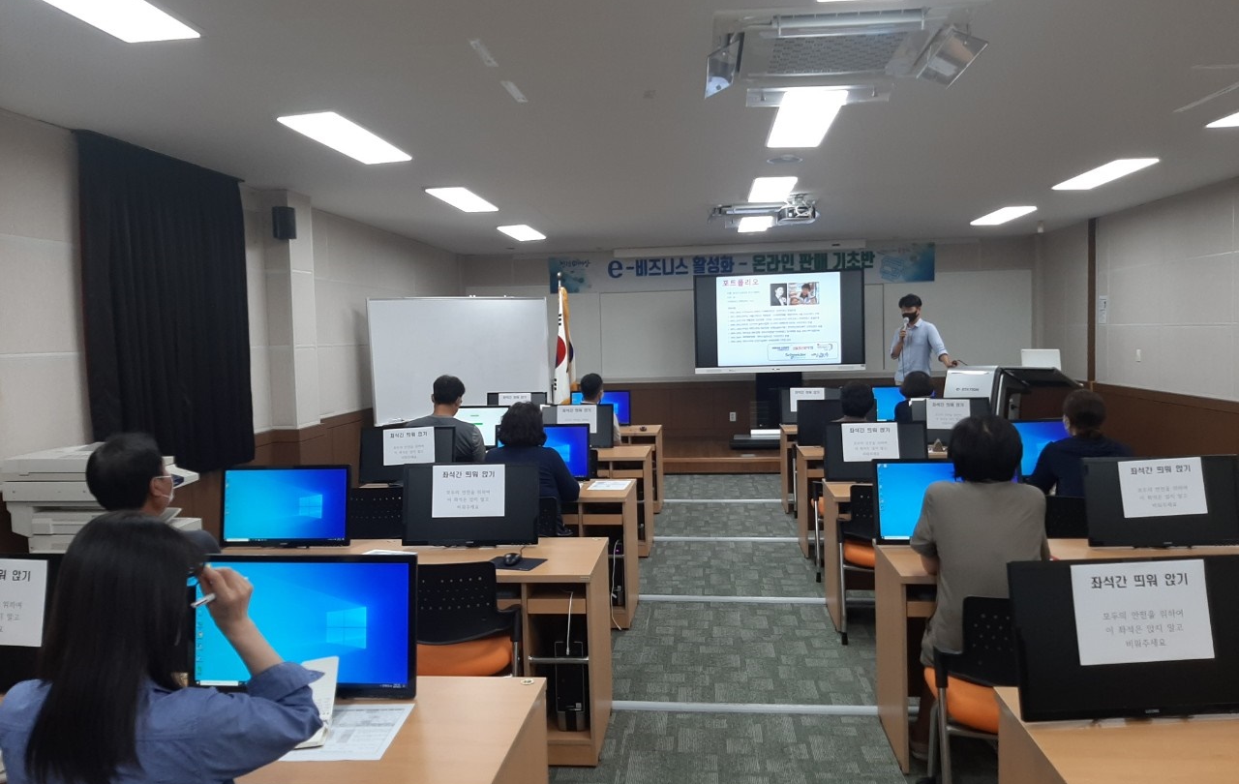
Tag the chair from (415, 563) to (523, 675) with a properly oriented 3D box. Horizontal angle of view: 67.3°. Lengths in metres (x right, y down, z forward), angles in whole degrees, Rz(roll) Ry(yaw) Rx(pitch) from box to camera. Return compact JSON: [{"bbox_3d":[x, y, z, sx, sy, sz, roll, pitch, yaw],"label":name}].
[{"bbox_3d":[-0.611,0.981,3.520,0.590,0.800,0.560,-1,4,5],"label":"chair"}]

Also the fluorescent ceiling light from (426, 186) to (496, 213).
[{"bbox_3d":[-1.278,-1.593,7.720,0.305,0.060,1.240,-1,3,6],"label":"fluorescent ceiling light"}]

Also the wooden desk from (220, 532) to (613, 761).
[{"bbox_3d":[-0.873,1.005,3.725,1.620,0.700,0.600,-1,4,5],"label":"wooden desk"}]

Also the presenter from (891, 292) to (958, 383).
[{"bbox_3d":[3.353,-0.211,10.327,0.660,1.750,0.420,0,4,26],"label":"presenter"}]

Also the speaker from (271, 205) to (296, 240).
[{"bbox_3d":[-2.373,-1.201,6.622,0.165,0.235,0.155,-3,4,-24],"label":"speaker"}]

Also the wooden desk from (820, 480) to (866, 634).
[{"bbox_3d":[1.939,0.849,4.948,1.600,0.705,0.580,-1,3,6],"label":"wooden desk"}]

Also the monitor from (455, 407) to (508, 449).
[{"bbox_3d":[-1.105,0.285,7.109,0.560,0.350,0.100,-1,-1,6],"label":"monitor"}]

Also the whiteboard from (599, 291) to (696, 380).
[{"bbox_3d":[1.561,-0.753,12.001,3.600,1.150,0.050,-1,4,6],"label":"whiteboard"}]

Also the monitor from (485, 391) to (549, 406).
[{"bbox_3d":[-0.939,0.171,8.583,0.565,0.338,0.070,-1,-4,6],"label":"monitor"}]

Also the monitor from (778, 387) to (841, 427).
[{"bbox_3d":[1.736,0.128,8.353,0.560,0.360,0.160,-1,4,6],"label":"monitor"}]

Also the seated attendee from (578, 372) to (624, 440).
[{"bbox_3d":[-0.195,0.464,8.027,0.520,1.260,0.720,-1,4,7],"label":"seated attendee"}]

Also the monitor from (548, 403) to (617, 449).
[{"bbox_3d":[-0.318,0.266,6.923,0.558,0.355,0.170,-1,4,5],"label":"monitor"}]

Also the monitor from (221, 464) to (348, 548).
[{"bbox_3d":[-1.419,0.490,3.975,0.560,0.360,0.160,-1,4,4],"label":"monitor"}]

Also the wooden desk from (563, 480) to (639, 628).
[{"bbox_3d":[-0.726,0.905,5.295,1.620,0.700,0.600,-1,4,5],"label":"wooden desk"}]

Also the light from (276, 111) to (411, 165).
[{"bbox_3d":[-1.480,-1.417,5.153,0.290,0.060,1.210,-1,4,5],"label":"light"}]

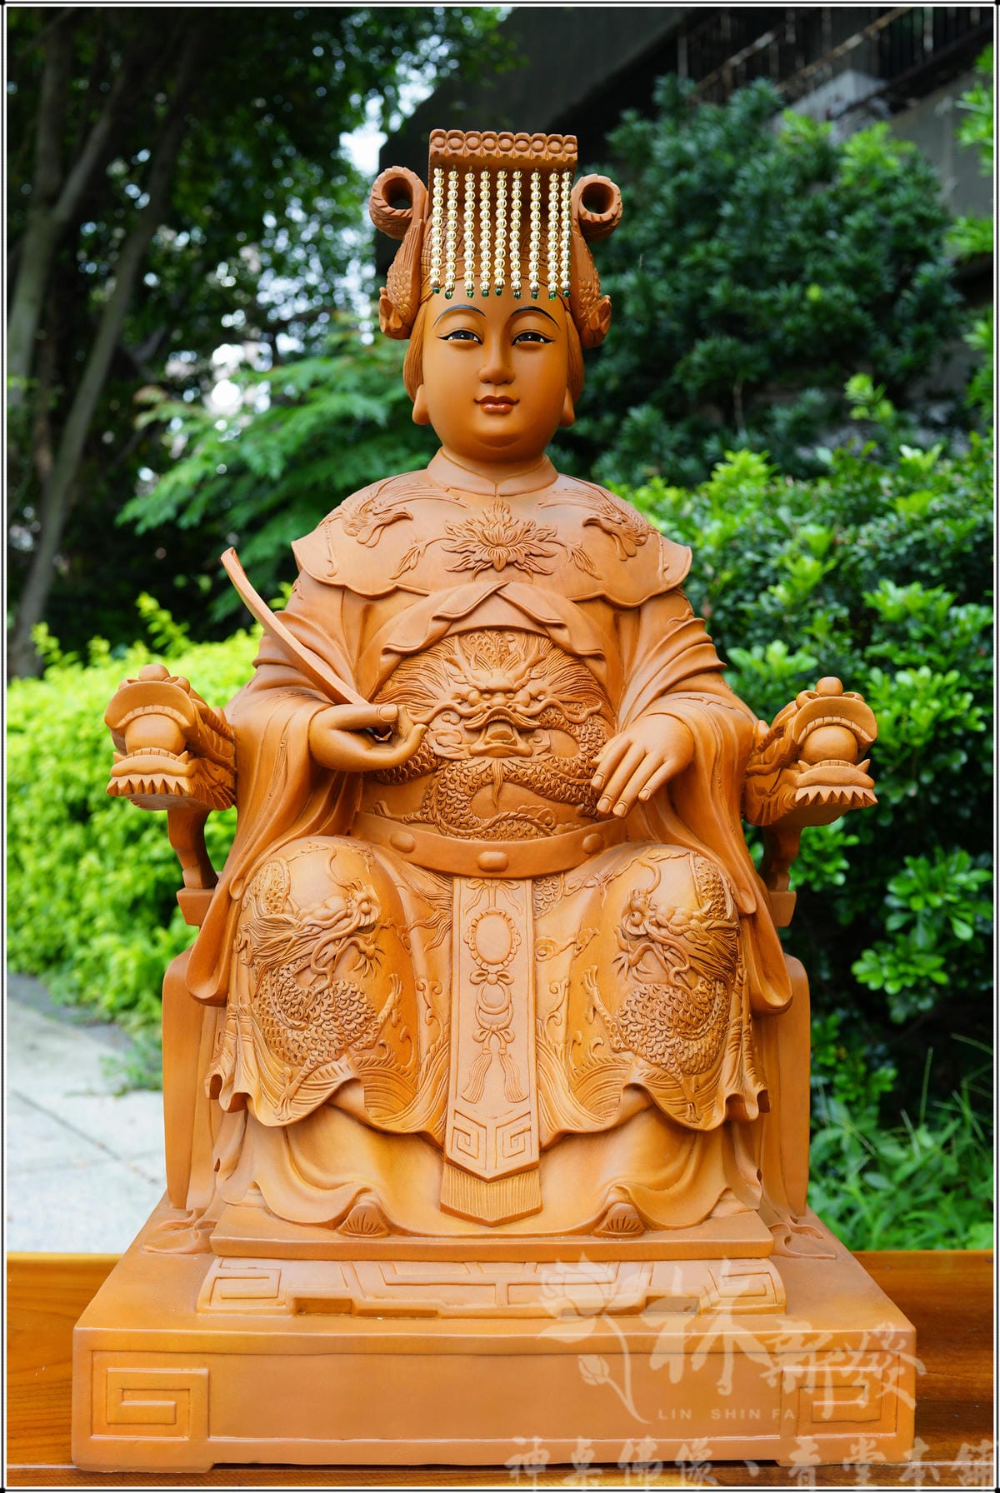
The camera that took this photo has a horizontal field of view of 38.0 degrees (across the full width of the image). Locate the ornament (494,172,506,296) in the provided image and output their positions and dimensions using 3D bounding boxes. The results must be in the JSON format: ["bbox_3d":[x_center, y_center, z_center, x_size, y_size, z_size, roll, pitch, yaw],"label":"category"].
[{"bbox_3d":[0.000,-0.367,1.038,0.008,0.090,0.008,0,-3,-3],"label":"ornament"}]

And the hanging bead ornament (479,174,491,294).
[{"bbox_3d":[-0.011,-0.366,1.038,0.008,0.092,0.008,0,-3,-3],"label":"hanging bead ornament"}]

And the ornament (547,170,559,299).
[{"bbox_3d":[0.038,-0.367,1.040,0.008,0.095,0.008,0,-3,-3],"label":"ornament"}]

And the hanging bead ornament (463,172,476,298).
[{"bbox_3d":[-0.022,-0.365,1.037,0.008,0.092,0.008,0,-3,-3],"label":"hanging bead ornament"}]

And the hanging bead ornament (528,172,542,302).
[{"bbox_3d":[0.025,-0.366,1.040,0.008,0.094,0.008,0,-3,-3],"label":"hanging bead ornament"}]

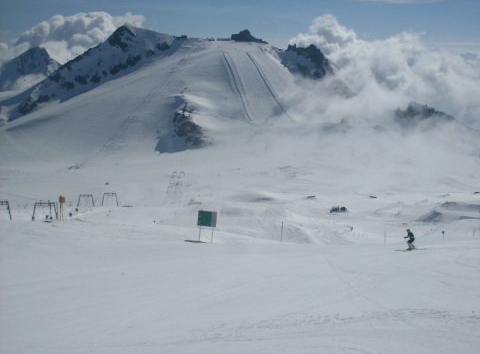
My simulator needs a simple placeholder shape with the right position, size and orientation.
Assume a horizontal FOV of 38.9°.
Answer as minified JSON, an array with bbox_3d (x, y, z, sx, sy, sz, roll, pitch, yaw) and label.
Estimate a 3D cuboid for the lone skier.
[{"bbox_3d":[12.619,4.675,50.500,0.800,1.550,0.600,0,3,-5],"label":"lone skier"}]

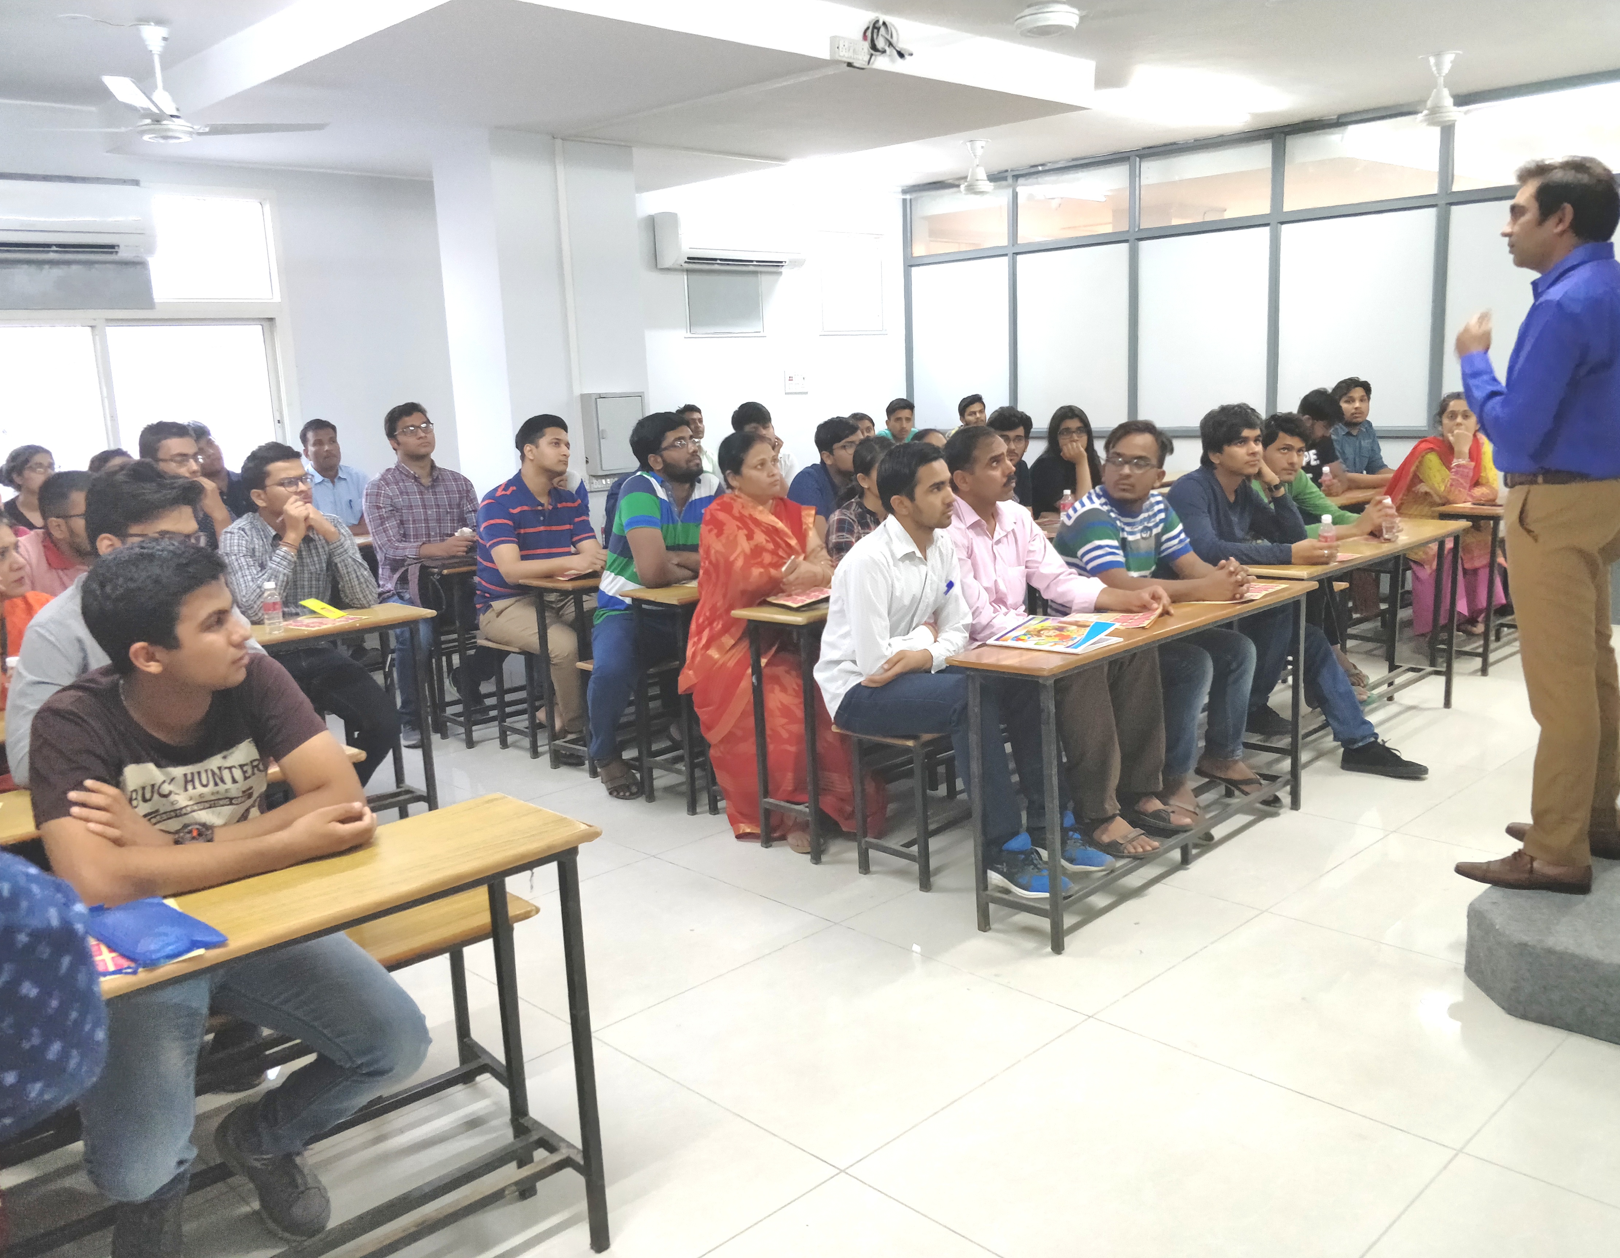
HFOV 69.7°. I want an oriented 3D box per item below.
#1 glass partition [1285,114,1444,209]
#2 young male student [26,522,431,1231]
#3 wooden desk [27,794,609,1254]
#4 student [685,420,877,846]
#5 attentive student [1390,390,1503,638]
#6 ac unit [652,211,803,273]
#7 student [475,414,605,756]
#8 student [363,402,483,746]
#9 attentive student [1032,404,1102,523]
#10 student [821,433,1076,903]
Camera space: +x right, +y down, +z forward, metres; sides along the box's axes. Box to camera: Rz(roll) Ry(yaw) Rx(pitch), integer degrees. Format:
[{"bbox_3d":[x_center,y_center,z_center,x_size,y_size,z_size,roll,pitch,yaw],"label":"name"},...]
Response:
[{"bbox_3d":[3.032,-2.562,6.424,0.809,0.415,0.040,7,14,41],"label":"glass partition"},{"bbox_3d":[-1.005,0.527,2.012,0.570,1.300,0.720,-13,17,-39],"label":"young male student"},{"bbox_3d":[-0.980,0.841,1.802,1.400,0.780,0.330,-13,16,-38],"label":"wooden desk"},{"bbox_3d":[-0.051,-0.011,3.822,0.550,1.250,0.750,-13,15,-43],"label":"student"},{"bbox_3d":[3.100,-0.532,5.809,0.520,1.270,0.780,-8,14,-21],"label":"attentive student"},{"bbox_3d":[-0.501,-2.455,7.394,1.000,0.310,0.220,-11,14,-39],"label":"ac unit"},{"bbox_3d":[-1.092,-0.174,4.955,0.840,1.370,0.500,9,17,42],"label":"student"},{"bbox_3d":[-1.634,-0.258,4.949,0.550,1.340,0.750,-7,12,-25],"label":"student"},{"bbox_3d":[1.314,-0.489,5.792,0.480,1.200,0.680,-6,12,-21],"label":"attentive student"},{"bbox_3d":[0.458,0.097,3.553,0.860,1.310,0.500,8,17,39],"label":"student"}]

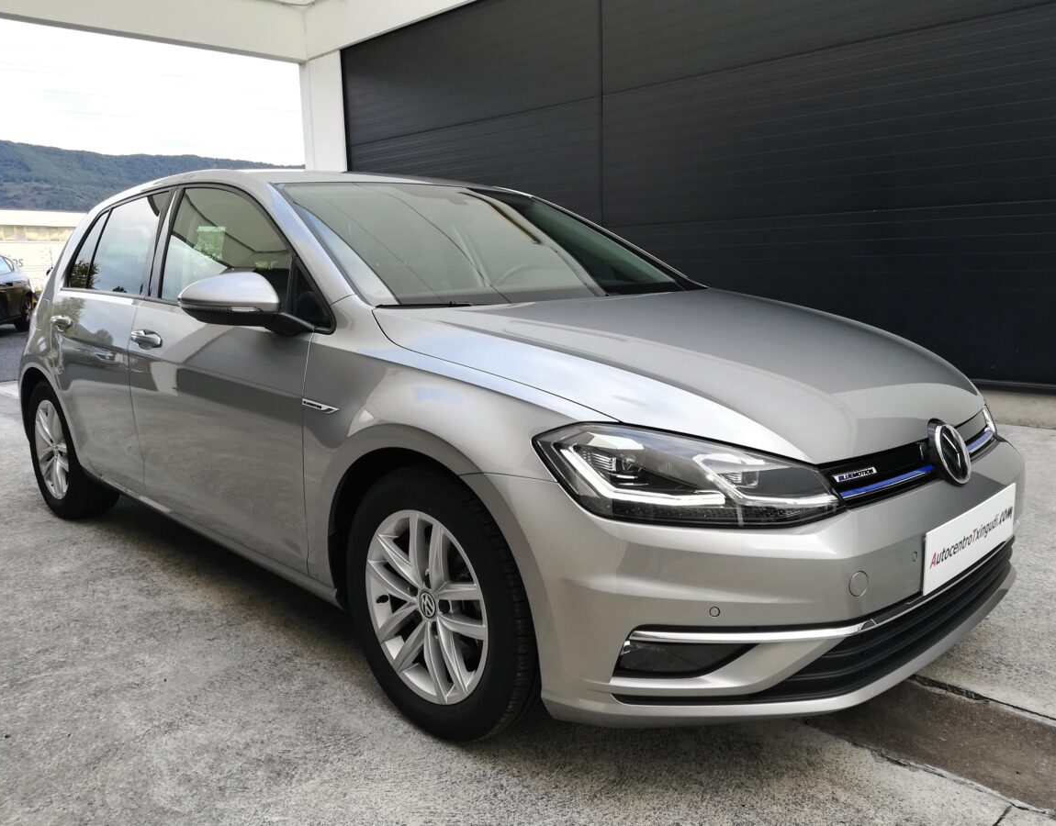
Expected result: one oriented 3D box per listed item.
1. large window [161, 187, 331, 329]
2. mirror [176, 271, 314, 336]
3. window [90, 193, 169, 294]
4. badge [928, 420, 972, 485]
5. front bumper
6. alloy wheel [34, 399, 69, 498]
[{"bbox_3d":[-0.822,-0.487,2.424,1.110,0.471,0.050,8,-9,43],"label":"large window"},{"bbox_3d":[-0.728,-0.281,2.124,0.230,0.165,0.240,8,13,43],"label":"mirror"},{"bbox_3d":[-1.471,-0.617,3.057,0.620,0.380,0.050,8,-9,43],"label":"window"},{"bbox_3d":[0.942,0.094,1.866,0.148,0.150,0.045,-10,-11,-45],"label":"badge"},{"bbox_3d":[0.753,0.289,2.087,0.660,0.520,1.790,8,13,43],"label":"front bumper"},{"bbox_3d":[-2.059,0.154,3.736,0.442,0.442,0.180,8,12,43],"label":"alloy wheel"}]

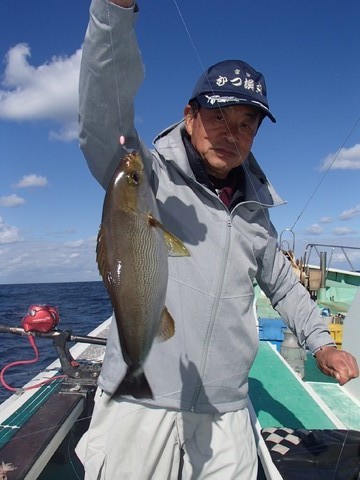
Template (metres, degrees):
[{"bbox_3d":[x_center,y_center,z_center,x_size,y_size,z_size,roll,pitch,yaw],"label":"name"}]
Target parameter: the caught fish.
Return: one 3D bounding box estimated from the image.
[{"bbox_3d":[-0.065,0.060,0.680,0.145,0.425,0.075,1,-6,-18],"label":"caught fish"}]

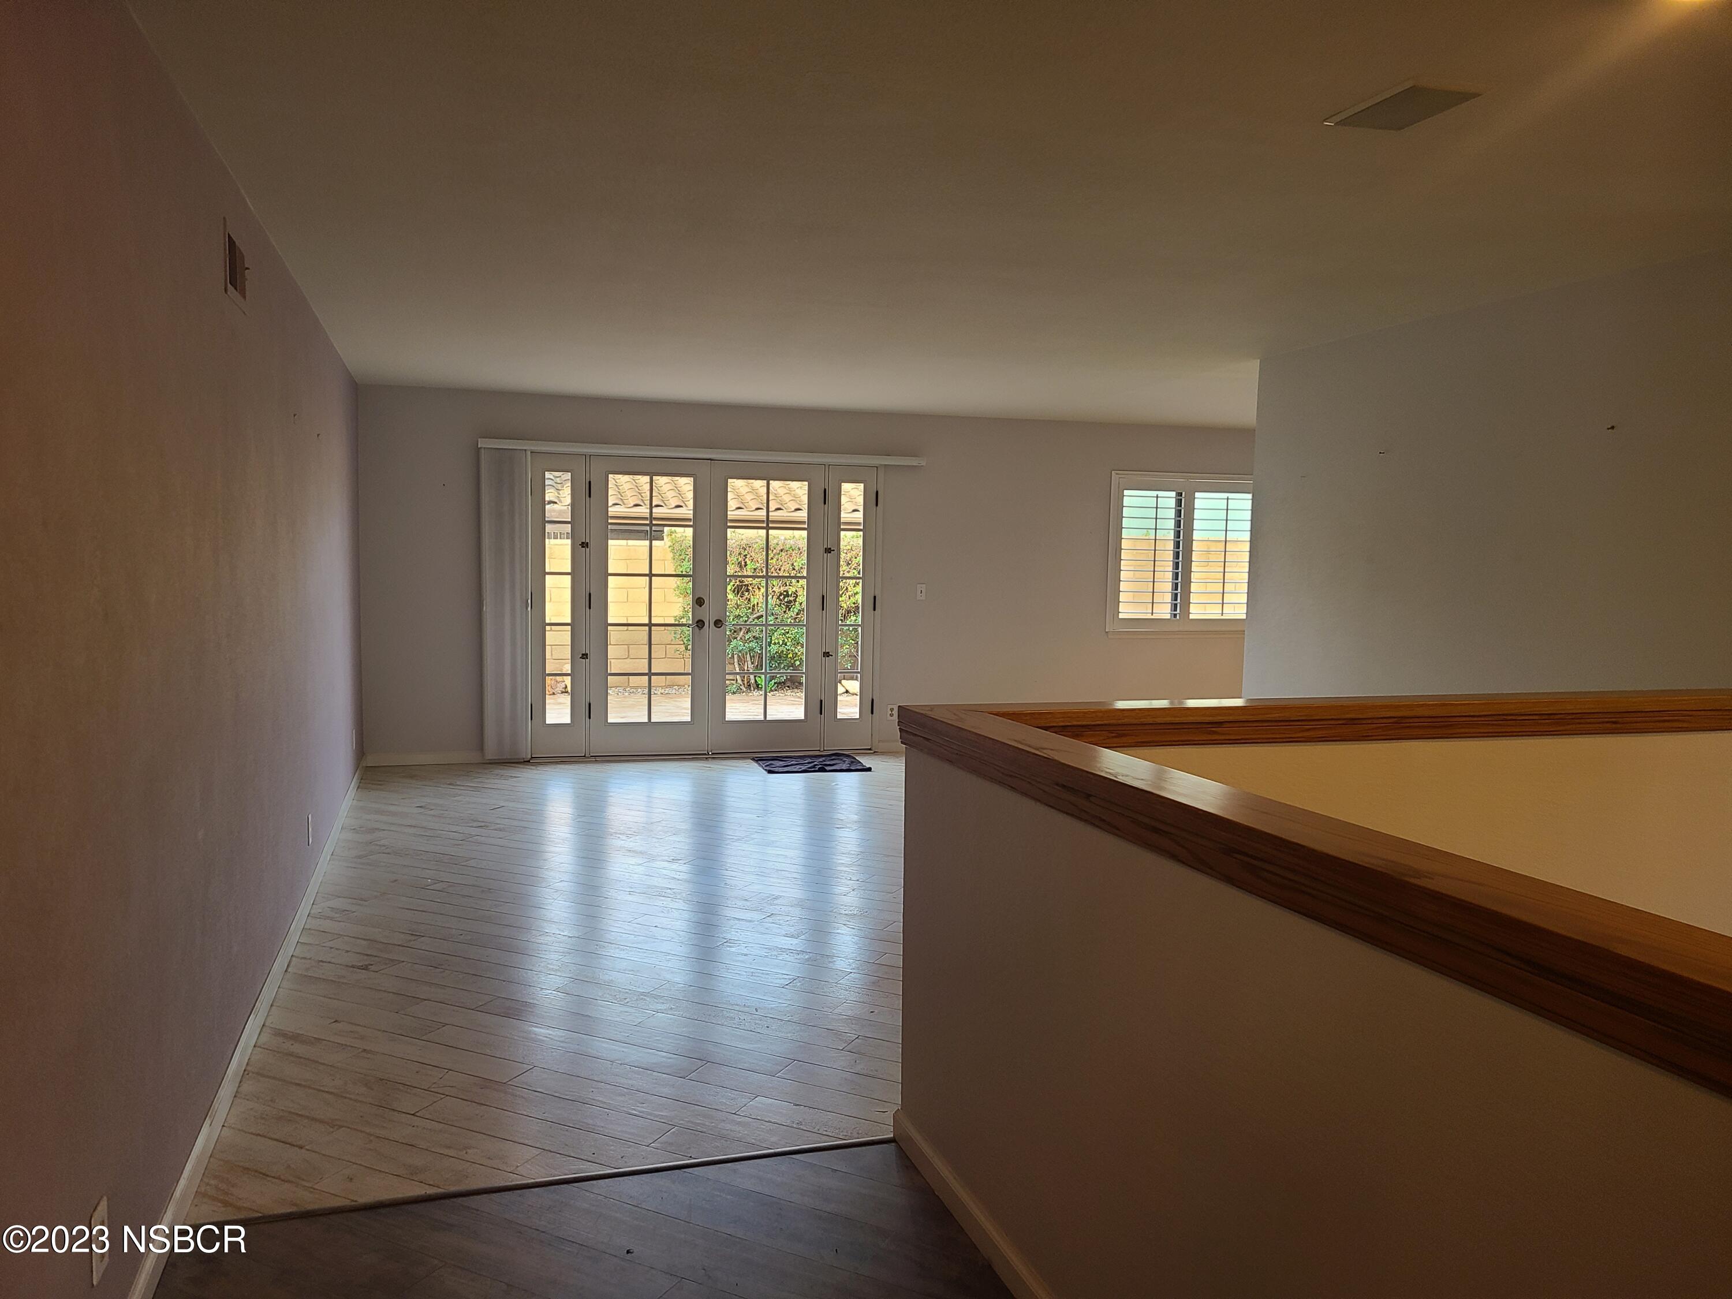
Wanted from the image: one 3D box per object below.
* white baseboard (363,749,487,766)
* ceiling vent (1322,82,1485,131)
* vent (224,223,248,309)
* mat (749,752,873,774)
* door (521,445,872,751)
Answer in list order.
[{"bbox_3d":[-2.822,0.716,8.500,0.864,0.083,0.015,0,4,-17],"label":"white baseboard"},{"bbox_3d":[1.179,-1.188,2.854,0.204,0.020,0.297,0,4,-17],"label":"ceiling vent"},{"bbox_3d":[-1.737,-1.045,3.594,0.020,0.195,0.402,0,4,-17],"label":"vent"},{"bbox_3d":[-0.384,0.764,8.746,0.667,0.025,0.588,0,4,-17],"label":"mat"},{"bbox_3d":[-1.087,-0.292,9.012,2.425,2.042,0.100,0,4,-17],"label":"door"}]

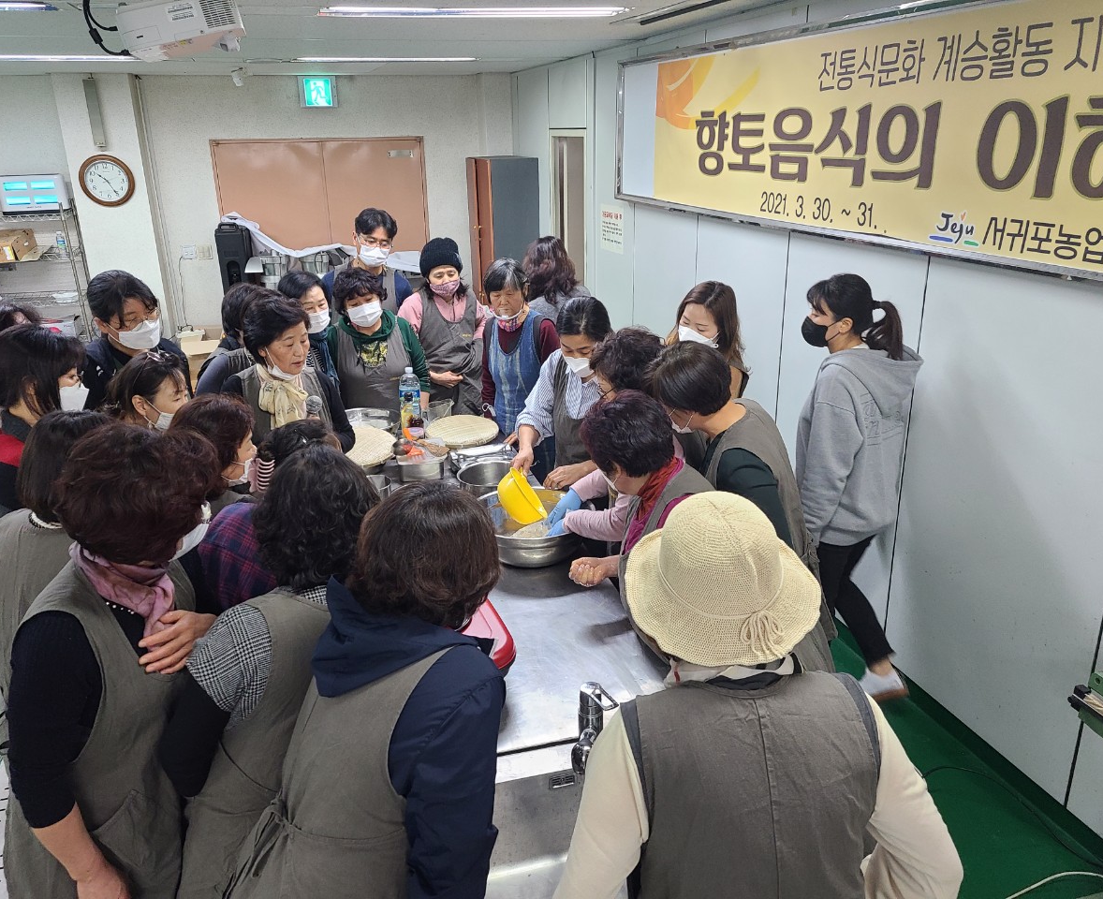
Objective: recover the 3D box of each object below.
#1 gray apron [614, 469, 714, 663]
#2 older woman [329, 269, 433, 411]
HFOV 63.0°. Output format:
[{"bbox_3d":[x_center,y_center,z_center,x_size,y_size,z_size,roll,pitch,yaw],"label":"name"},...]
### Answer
[{"bbox_3d":[0.340,0.392,2.374,0.400,0.850,0.450,-5,20,-10],"label":"gray apron"},{"bbox_3d":[-0.772,-0.094,4.111,0.470,1.510,0.360,-8,20,-18],"label":"older woman"}]

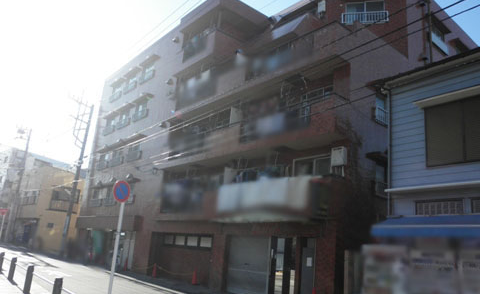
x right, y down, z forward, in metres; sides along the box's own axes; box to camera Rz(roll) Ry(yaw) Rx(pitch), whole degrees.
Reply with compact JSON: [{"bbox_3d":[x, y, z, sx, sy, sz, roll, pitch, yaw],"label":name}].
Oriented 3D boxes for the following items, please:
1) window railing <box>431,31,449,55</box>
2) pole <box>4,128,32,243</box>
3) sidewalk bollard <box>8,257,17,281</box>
[{"bbox_3d":[9.196,-4.752,18.042,1.790,0.520,0.160,15,-18,-37],"label":"window railing"},{"bbox_3d":[-19.803,3.526,35.011,0.450,10.500,0.450,16,-17,-38],"label":"pole"},{"bbox_3d":[-7.713,4.111,13.162,0.165,0.725,0.165,16,-17,-38],"label":"sidewalk bollard"}]

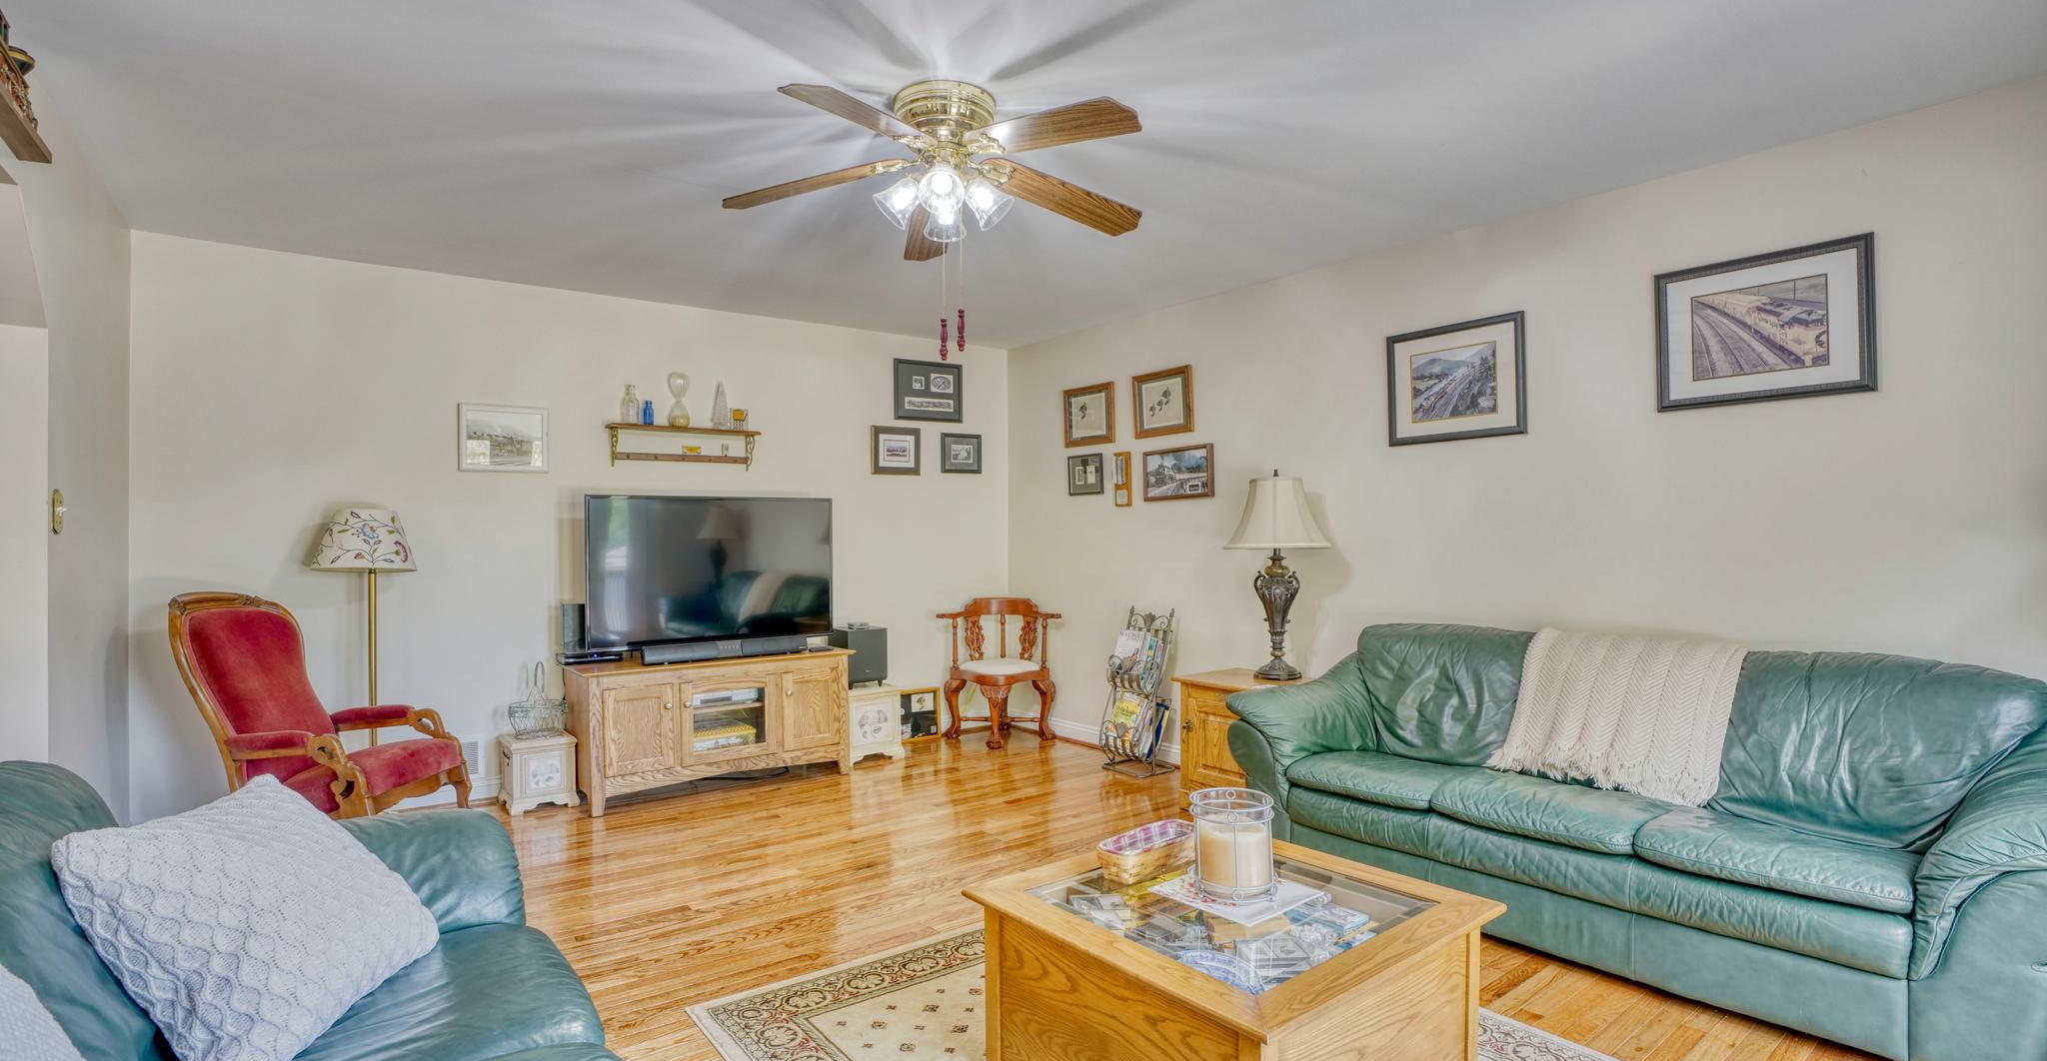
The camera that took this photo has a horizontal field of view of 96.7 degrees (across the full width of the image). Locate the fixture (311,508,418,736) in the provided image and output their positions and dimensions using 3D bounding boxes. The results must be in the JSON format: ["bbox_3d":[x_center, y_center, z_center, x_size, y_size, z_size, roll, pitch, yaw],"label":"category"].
[{"bbox_3d":[-2.703,0.584,3.750,0.370,1.350,0.370,0,0,-36],"label":"fixture"}]

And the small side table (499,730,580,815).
[{"bbox_3d":[-2.115,1.060,3.990,0.269,0.279,0.255,0,0,-36],"label":"small side table"}]

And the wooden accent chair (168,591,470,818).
[{"bbox_3d":[-2.463,0.700,3.234,0.757,1.005,0.600,0,0,-2],"label":"wooden accent chair"}]

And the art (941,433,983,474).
[{"bbox_3d":[-0.384,-0.479,5.709,0.303,0.246,0.025,0,0,-35],"label":"art"}]

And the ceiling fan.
[{"bbox_3d":[-0.229,-0.990,2.565,1.290,0.390,1.290,0,0,0],"label":"ceiling fan"}]

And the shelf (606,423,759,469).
[{"bbox_3d":[-1.756,-0.416,4.699,0.761,0.206,0.135,0,0,-35],"label":"shelf"}]

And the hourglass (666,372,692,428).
[{"bbox_3d":[-1.669,-0.635,4.412,0.101,0.262,0.101,0,0,-36],"label":"hourglass"}]

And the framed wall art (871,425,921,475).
[{"bbox_3d":[-0.758,-0.476,5.450,0.327,0.282,0.025,0,0,-35],"label":"framed wall art"}]

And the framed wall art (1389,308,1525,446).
[{"bbox_3d":[1.718,-0.590,3.638,0.030,0.466,0.556,0,0,-39],"label":"framed wall art"}]

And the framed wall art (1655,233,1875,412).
[{"bbox_3d":[2.109,-0.576,2.610,0.028,0.421,0.504,0,0,-36],"label":"framed wall art"}]

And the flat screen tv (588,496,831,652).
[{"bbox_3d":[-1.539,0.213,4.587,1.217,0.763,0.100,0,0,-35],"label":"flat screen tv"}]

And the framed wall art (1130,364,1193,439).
[{"bbox_3d":[0.695,-0.627,4.520,0.025,0.317,0.410,0,0,-36],"label":"framed wall art"}]

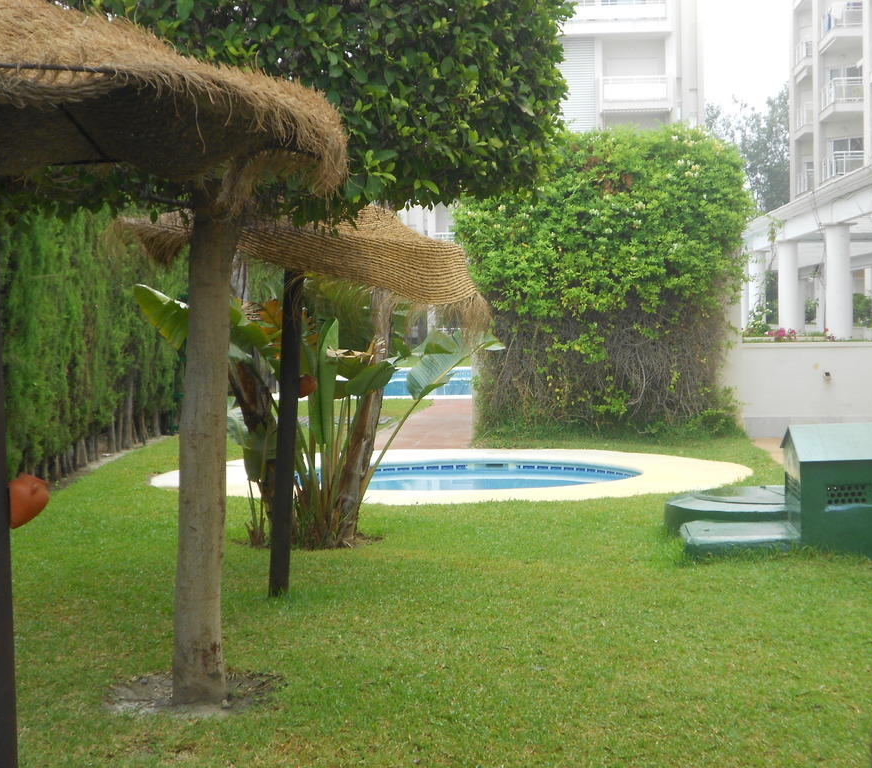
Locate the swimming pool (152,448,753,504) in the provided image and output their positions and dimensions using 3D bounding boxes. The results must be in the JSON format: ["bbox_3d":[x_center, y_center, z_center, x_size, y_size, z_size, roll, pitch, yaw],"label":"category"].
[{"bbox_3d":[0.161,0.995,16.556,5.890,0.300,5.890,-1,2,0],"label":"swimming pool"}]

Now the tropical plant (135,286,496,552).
[{"bbox_3d":[-0.822,0.161,11.526,2.450,1.850,2.100,-1,2,0],"label":"tropical plant"}]

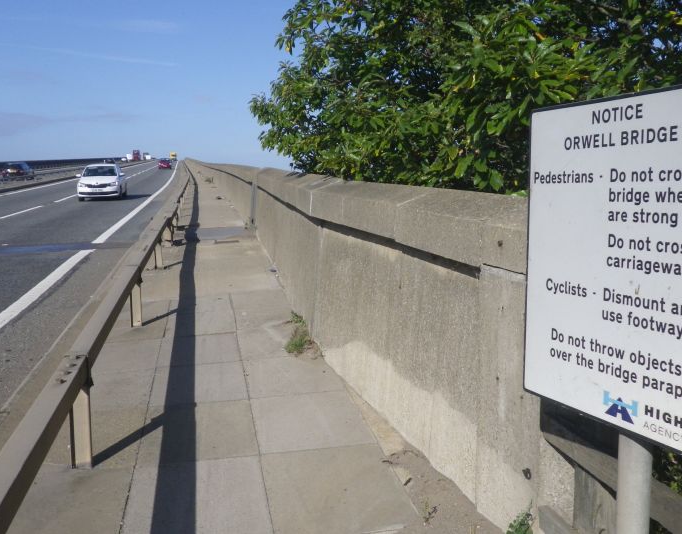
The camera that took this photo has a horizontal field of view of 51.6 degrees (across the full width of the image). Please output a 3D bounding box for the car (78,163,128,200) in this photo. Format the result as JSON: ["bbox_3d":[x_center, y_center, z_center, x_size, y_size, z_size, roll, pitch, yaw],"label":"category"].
[{"bbox_3d":[-10.200,-3.650,30.200,1.770,1.470,4.050,-2,9,-12],"label":"car"}]

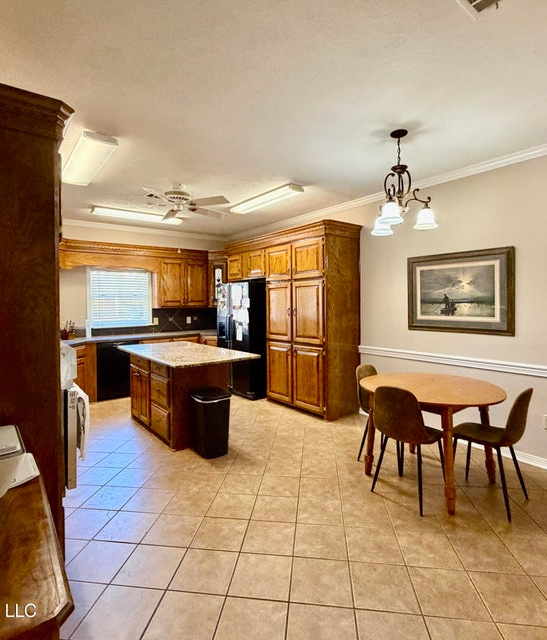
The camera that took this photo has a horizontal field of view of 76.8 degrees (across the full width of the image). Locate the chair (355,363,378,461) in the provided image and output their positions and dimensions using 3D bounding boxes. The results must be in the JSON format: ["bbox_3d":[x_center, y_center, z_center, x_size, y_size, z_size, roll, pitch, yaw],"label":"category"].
[{"bbox_3d":[1.025,0.849,3.074,0.446,0.857,0.526,-3,4,-38],"label":"chair"}]

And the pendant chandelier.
[{"bbox_3d":[0.936,-1.049,2.594,0.554,0.730,0.554,-3,4,-38],"label":"pendant chandelier"}]

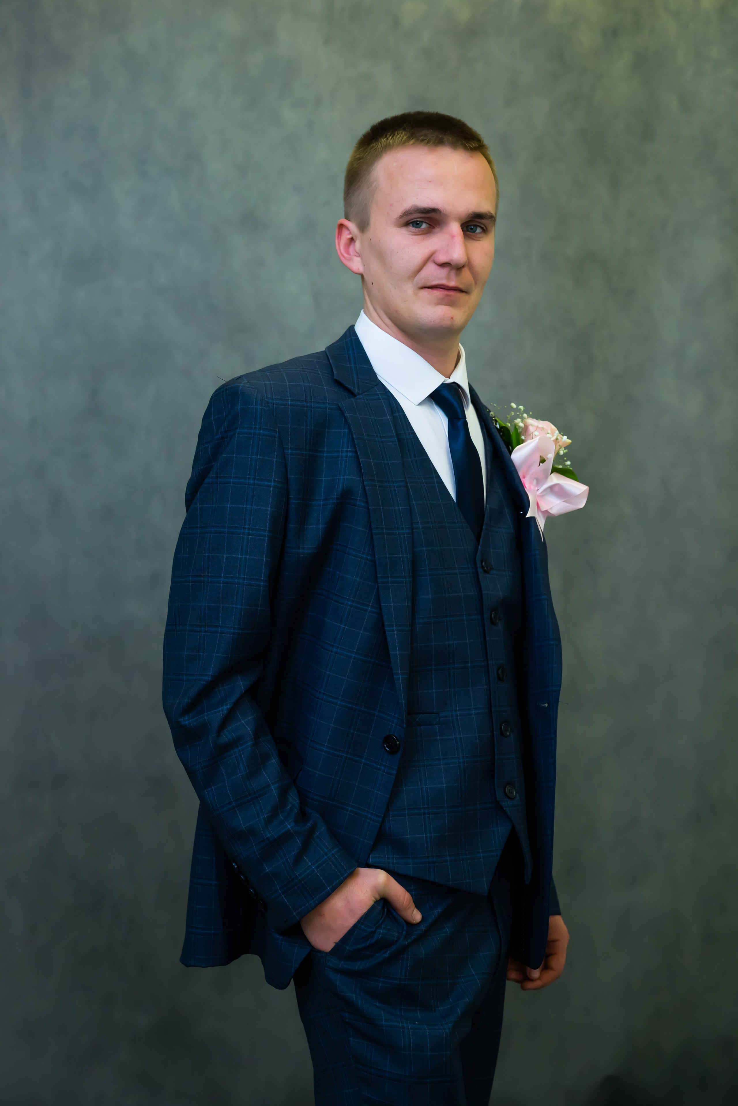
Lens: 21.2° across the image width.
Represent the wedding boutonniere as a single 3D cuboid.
[{"bbox_3d":[0.186,-0.091,2.145,0.075,0.145,0.100,0,0,43],"label":"wedding boutonniere"}]

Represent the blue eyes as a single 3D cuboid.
[{"bbox_3d":[0.081,-0.344,2.080,0.095,0.014,0.020,0,0,-28],"label":"blue eyes"}]

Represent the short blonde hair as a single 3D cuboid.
[{"bbox_3d":[0.053,-0.404,2.155,0.165,0.160,0.190,0,0,-29],"label":"short blonde hair"}]

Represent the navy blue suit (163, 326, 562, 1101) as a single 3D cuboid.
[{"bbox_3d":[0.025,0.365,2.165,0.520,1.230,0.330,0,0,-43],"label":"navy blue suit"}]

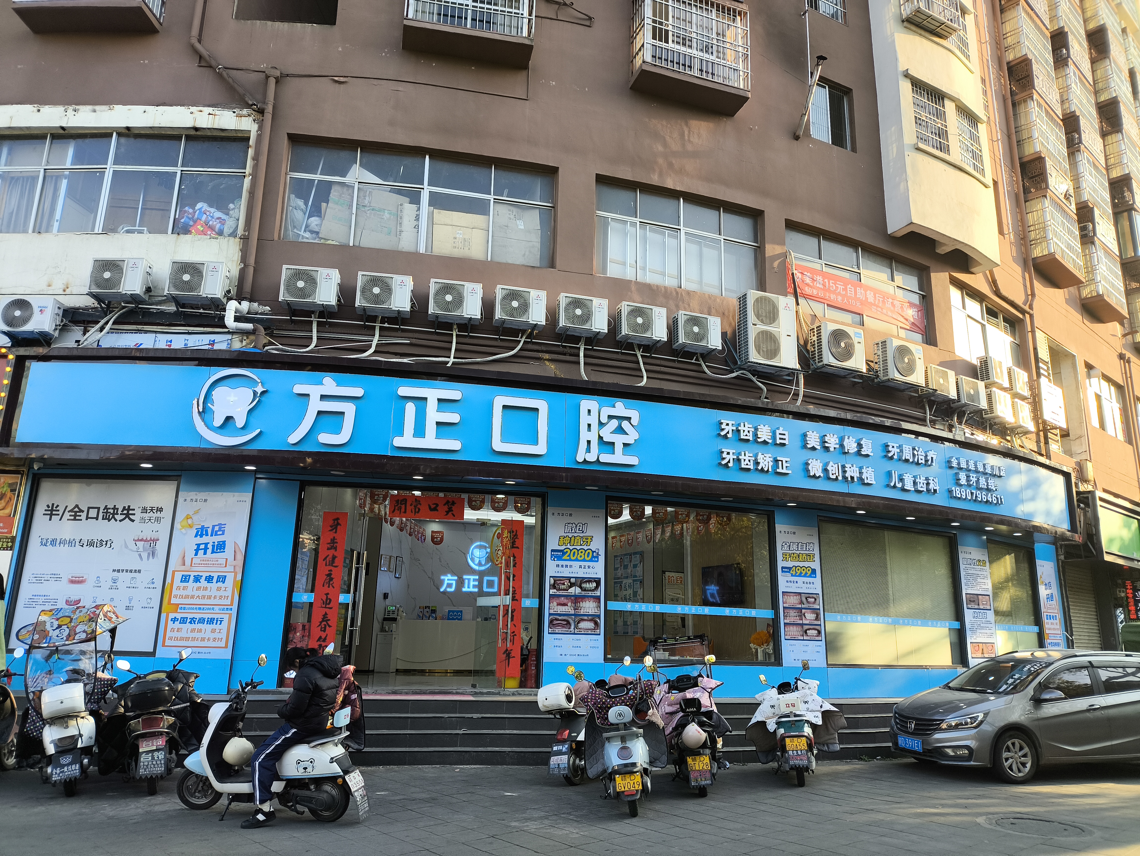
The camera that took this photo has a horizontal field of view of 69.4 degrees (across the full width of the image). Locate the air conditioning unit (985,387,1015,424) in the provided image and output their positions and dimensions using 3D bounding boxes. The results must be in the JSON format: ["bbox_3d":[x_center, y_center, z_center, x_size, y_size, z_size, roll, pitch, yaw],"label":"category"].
[{"bbox_3d":[8.692,-0.453,16.746,0.800,0.560,0.300,14,-19,-39],"label":"air conditioning unit"}]

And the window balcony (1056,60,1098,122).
[{"bbox_3d":[15.515,-9.962,25.302,1.900,1.770,0.600,13,-18,-37],"label":"window balcony"}]

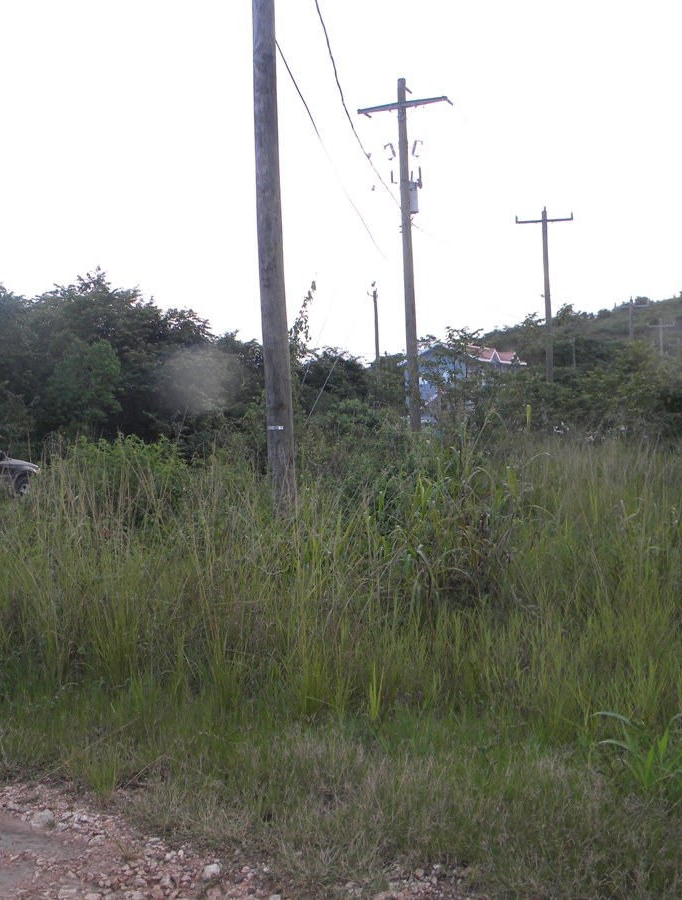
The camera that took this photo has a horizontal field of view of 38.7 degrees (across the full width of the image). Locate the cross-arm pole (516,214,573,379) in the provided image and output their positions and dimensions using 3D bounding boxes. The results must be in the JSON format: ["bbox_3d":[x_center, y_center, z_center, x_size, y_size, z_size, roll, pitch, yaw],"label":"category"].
[{"bbox_3d":[8.710,-4.915,40.623,2.440,10.500,0.360,-2,1,13],"label":"cross-arm pole"}]

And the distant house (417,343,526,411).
[{"bbox_3d":[9.867,-4.473,78.947,7.300,7.700,9.300,-1,2,34],"label":"distant house"}]

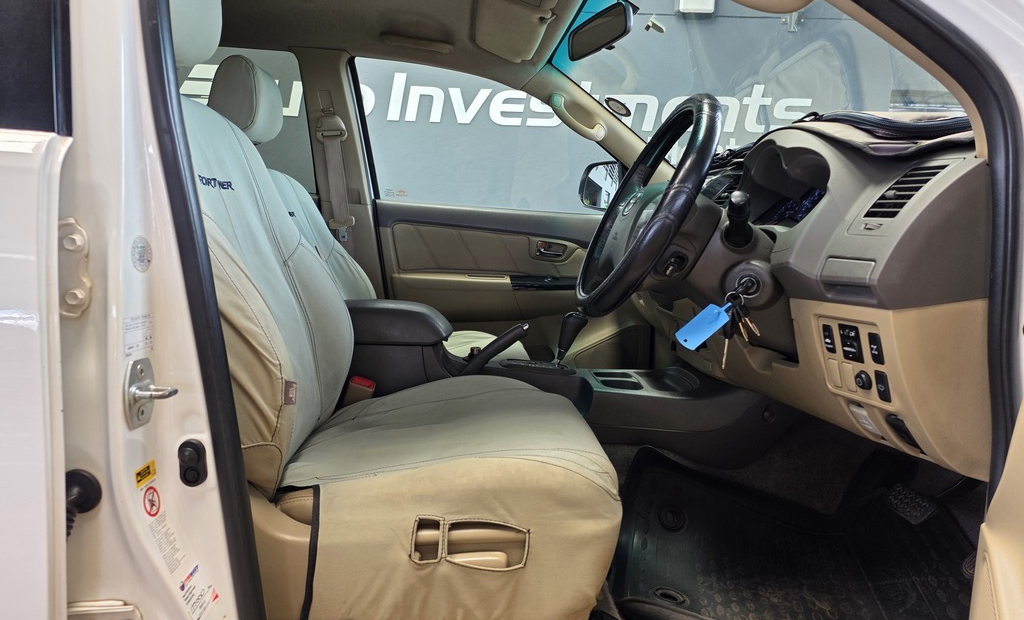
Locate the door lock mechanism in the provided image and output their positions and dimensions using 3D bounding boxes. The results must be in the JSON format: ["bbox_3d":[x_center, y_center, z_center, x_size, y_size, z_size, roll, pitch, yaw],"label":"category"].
[{"bbox_3d":[-0.315,0.076,0.610,0.040,0.065,0.042,3,5,1],"label":"door lock mechanism"}]

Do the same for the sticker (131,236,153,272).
[{"bbox_3d":[-0.331,-0.050,0.607,0.001,0.033,0.033,3,5,1],"label":"sticker"}]

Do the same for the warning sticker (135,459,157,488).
[{"bbox_3d":[-0.334,0.150,0.621,0.001,0.015,0.030,3,5,1],"label":"warning sticker"}]

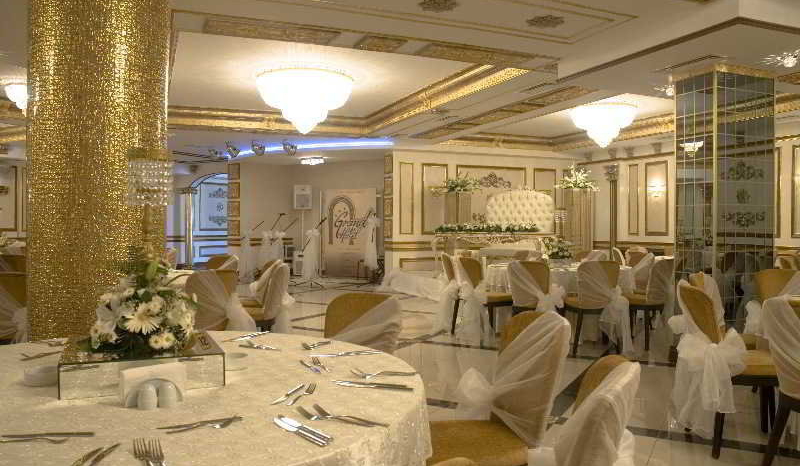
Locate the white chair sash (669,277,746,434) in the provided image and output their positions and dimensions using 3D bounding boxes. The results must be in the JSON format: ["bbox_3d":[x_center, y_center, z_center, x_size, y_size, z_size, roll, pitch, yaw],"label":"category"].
[{"bbox_3d":[1.672,0.697,3.261,0.280,0.820,0.470,0,1,6],"label":"white chair sash"}]

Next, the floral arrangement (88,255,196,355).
[{"bbox_3d":[-0.695,0.177,1.620,0.300,0.250,0.290,0,0,-23],"label":"floral arrangement"}]

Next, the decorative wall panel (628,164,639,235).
[{"bbox_3d":[4.816,-0.691,12.393,0.050,1.420,0.280,0,1,-24],"label":"decorative wall panel"}]

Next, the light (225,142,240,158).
[{"bbox_3d":[-2.964,-1.452,10.579,0.250,0.280,0.270,-1,1,-30],"label":"light"}]

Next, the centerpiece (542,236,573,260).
[{"bbox_3d":[1.700,0.147,6.550,0.340,0.260,0.320,0,0,-23],"label":"centerpiece"}]

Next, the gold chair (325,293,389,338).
[{"bbox_3d":[-0.310,0.755,2.768,0.480,0.910,0.580,0,1,25],"label":"gold chair"}]

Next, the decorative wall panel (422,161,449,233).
[{"bbox_3d":[0.726,-0.706,12.293,0.600,1.420,0.050,0,1,-24],"label":"decorative wall panel"}]

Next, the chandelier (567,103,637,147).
[{"bbox_3d":[2.596,-1.357,7.681,0.870,0.550,0.870,-1,1,-24],"label":"chandelier"}]

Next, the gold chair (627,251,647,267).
[{"bbox_3d":[3.020,0.700,7.908,0.580,0.910,0.480,0,1,-30],"label":"gold chair"}]

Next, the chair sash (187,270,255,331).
[{"bbox_3d":[-1.278,0.663,4.360,0.480,0.750,0.260,-1,1,-23],"label":"chair sash"}]

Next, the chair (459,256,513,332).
[{"bbox_3d":[0.920,0.685,6.420,0.550,0.880,0.470,0,0,-30],"label":"chair"}]

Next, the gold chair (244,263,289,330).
[{"bbox_3d":[-1.258,0.707,5.111,0.560,0.880,0.460,0,1,9],"label":"gold chair"}]

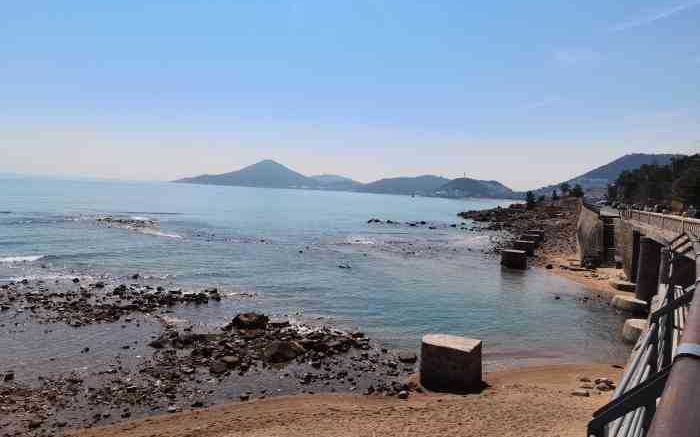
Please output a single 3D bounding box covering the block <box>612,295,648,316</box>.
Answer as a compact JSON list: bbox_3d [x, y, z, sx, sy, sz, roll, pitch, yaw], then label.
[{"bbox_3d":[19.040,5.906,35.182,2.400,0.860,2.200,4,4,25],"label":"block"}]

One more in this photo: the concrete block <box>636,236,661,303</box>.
[{"bbox_3d":[20.735,3.452,35.880,1.500,4.100,1.500,4,4,25],"label":"concrete block"}]

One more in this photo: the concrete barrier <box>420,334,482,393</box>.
[{"bbox_3d":[3.848,5.477,19.995,1.850,1.550,1.550,4,4,27],"label":"concrete barrier"}]

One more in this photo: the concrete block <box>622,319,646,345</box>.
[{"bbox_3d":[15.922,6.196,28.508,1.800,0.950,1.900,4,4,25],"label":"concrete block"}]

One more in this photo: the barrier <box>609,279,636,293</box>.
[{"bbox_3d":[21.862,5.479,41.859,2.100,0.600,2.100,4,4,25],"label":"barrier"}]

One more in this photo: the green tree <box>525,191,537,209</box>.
[{"bbox_3d":[49.879,-5.202,144.862,3.100,4.950,3.100,4,4,25],"label":"green tree"}]

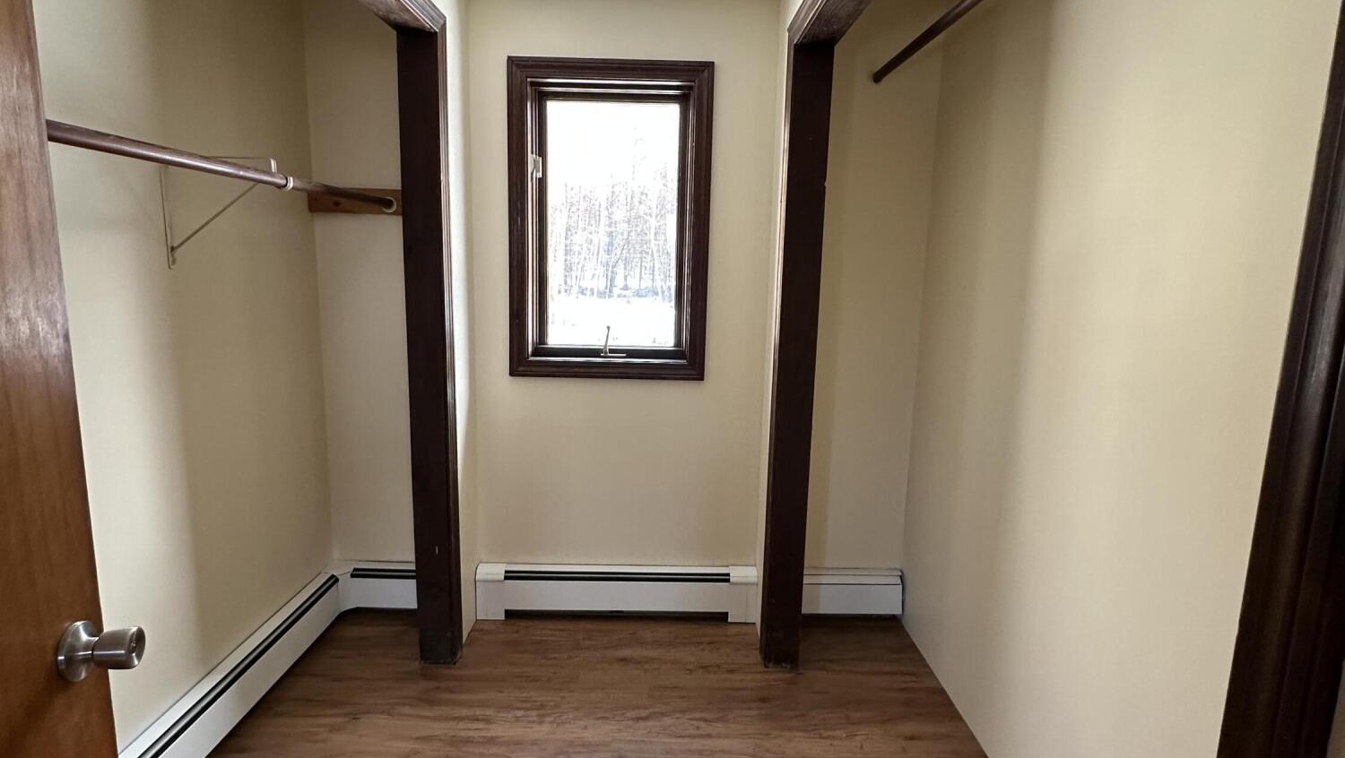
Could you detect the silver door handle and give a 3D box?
[{"bbox_3d":[-0.672,0.321,0.863,0.063,0.067,0.067,-1,10,-11],"label":"silver door handle"}]

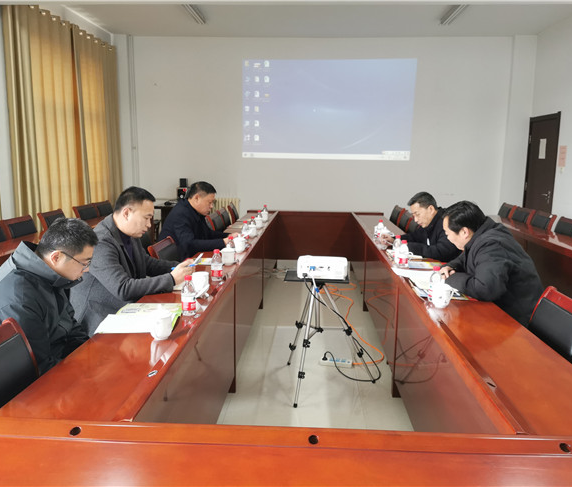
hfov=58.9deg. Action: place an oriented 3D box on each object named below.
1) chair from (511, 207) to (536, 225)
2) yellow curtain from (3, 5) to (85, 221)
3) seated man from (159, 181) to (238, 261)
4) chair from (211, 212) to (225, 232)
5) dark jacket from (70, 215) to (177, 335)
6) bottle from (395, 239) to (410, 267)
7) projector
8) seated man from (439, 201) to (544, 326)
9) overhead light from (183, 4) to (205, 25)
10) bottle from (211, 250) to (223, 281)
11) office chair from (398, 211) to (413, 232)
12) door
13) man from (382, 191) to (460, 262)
[{"bbox_3d":[2.670,0.026,6.199,0.550,0.890,0.460,1,9,3],"label":"chair"},{"bbox_3d":[-2.686,-1.112,5.809,0.150,2.960,1.520,1,9,3],"label":"yellow curtain"},{"bbox_3d":[-0.673,0.163,3.890,0.680,1.260,0.540,1,9,6],"label":"seated man"},{"bbox_3d":[-0.496,0.149,5.086,0.550,0.900,0.460,1,9,3],"label":"chair"},{"bbox_3d":[-0.855,0.182,2.690,0.600,0.700,0.560,1,9,3],"label":"dark jacket"},{"bbox_3d":[0.768,0.067,3.281,0.063,0.175,0.063,1,9,3],"label":"bottle"},{"bbox_3d":[0.235,0.161,3.182,0.300,0.098,0.240,2,10,7],"label":"projector"},{"bbox_3d":[1.086,0.390,2.765,0.670,1.240,0.560,1,10,3],"label":"seated man"},{"bbox_3d":[-1.122,-2.819,6.092,0.110,0.090,1.220,1,9,3],"label":"overhead light"},{"bbox_3d":[-0.390,0.122,2.882,0.063,0.175,0.063,1,9,3],"label":"bottle"},{"bbox_3d":[1.136,0.083,5.768,0.550,0.890,0.460,1,9,3],"label":"office chair"},{"bbox_3d":[3.684,-0.795,7.393,0.080,2.080,0.970,1,10,3],"label":"door"},{"bbox_3d":[1.075,0.212,3.916,0.720,1.220,0.560,1,9,3],"label":"man"}]

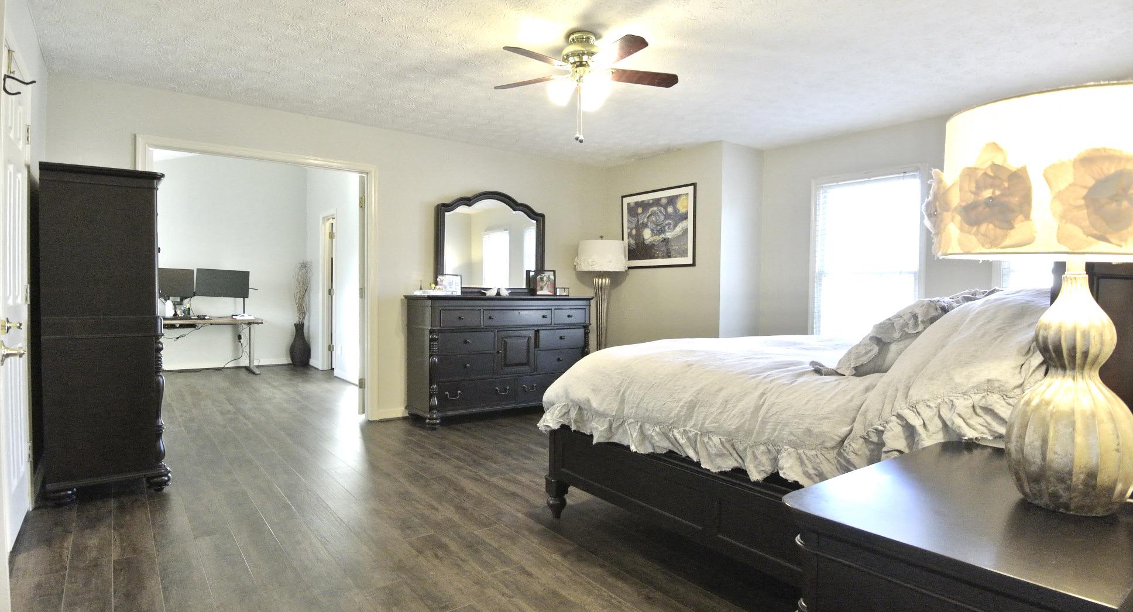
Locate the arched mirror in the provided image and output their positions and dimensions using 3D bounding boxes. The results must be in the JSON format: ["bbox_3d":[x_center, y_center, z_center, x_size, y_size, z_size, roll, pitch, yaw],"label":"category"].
[{"bbox_3d":[-0.690,-0.587,5.335,1.160,0.980,0.070,-1,2,-37],"label":"arched mirror"}]

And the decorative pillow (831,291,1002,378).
[{"bbox_3d":[1.346,0.108,2.158,0.600,0.160,0.450,-1,-43,-37],"label":"decorative pillow"}]

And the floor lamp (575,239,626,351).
[{"bbox_3d":[0.343,0.123,5.815,0.500,1.650,0.500,0,1,0],"label":"floor lamp"}]

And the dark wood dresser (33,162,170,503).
[{"bbox_3d":[-2.639,0.139,3.287,0.500,1.700,0.980,-1,2,-37],"label":"dark wood dresser"}]

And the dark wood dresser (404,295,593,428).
[{"bbox_3d":[-0.564,0.435,5.178,1.700,1.040,0.540,-1,2,-37],"label":"dark wood dresser"}]

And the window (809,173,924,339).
[{"bbox_3d":[2.443,-0.285,4.665,0.100,1.600,0.920,-1,2,-37],"label":"window"}]

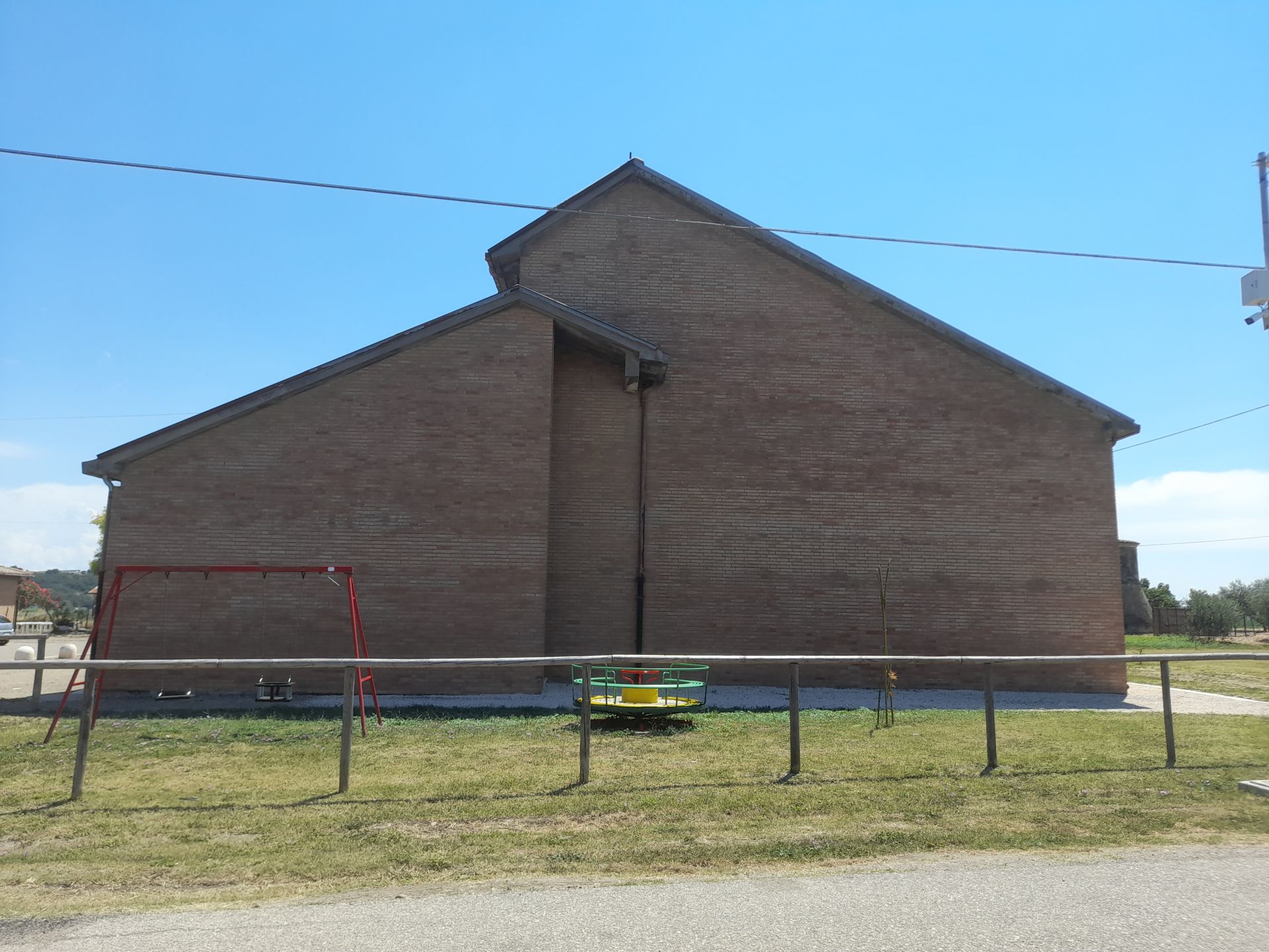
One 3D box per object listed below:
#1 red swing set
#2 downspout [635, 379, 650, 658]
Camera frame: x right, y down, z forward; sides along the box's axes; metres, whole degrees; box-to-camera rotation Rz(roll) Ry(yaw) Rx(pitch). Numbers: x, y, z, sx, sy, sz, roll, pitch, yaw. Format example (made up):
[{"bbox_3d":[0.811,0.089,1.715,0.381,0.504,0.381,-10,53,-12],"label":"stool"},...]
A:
[{"bbox_3d":[-5.097,2.184,11.582,3.641,2.065,1.278,2,-9,-7],"label":"red swing set"},{"bbox_3d":[0.139,1.098,18.258,0.140,5.980,0.140,1,-9,0],"label":"downspout"}]

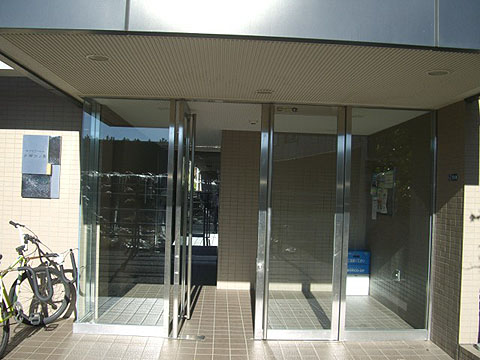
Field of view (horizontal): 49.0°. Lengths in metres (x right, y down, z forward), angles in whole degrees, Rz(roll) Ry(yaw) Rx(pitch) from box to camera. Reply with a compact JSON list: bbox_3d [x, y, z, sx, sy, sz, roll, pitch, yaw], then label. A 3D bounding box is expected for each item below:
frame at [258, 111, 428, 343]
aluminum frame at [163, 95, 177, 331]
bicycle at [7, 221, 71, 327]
[{"bbox_3d":[1.003,0.417,5.048,1.670,2.210,0.090,2,0,-2],"label":"frame"},{"bbox_3d":[-0.655,0.363,4.977,0.065,2.220,0.080,2,0,-2],"label":"aluminum frame"},{"bbox_3d":[-2.050,0.903,4.850,0.600,1.050,1.400,2,0,3],"label":"bicycle"}]

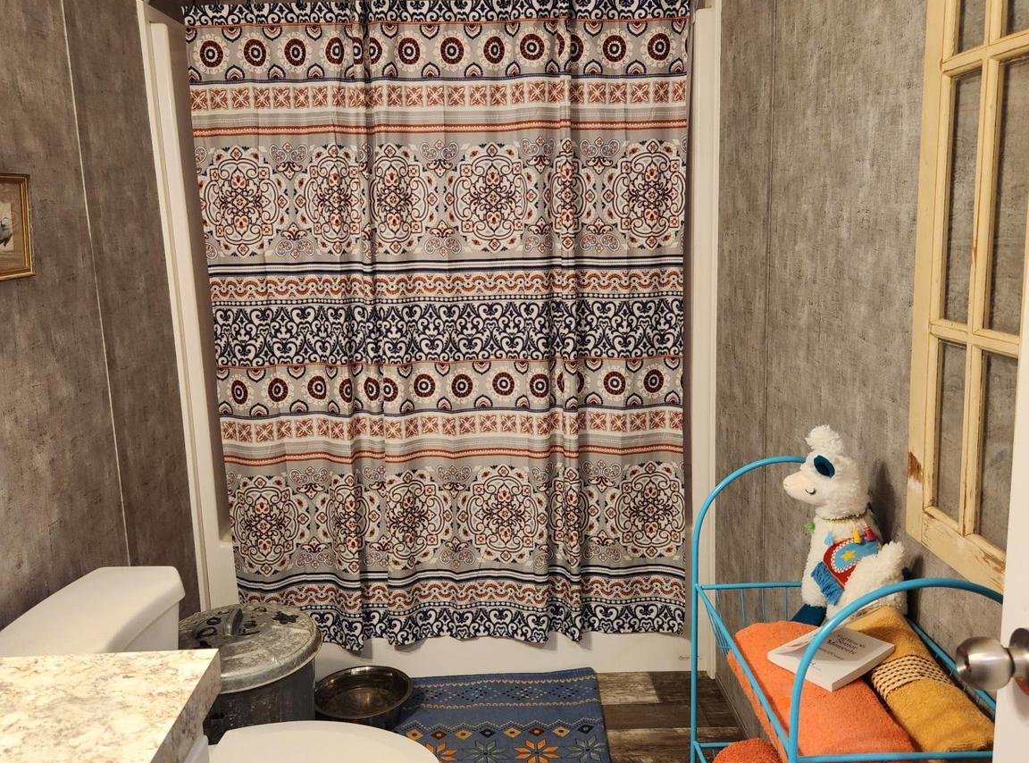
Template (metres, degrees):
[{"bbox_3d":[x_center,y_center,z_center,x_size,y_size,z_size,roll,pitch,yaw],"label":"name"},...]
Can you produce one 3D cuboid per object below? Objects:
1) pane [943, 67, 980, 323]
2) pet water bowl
[{"bbox_3d":[0.580,-0.233,1.168,0.012,0.325,0.092,-2,10,-1],"label":"pane"},{"bbox_3d":[-0.422,0.907,2.538,0.285,0.095,0.285,-2,10,-1],"label":"pet water bowl"}]

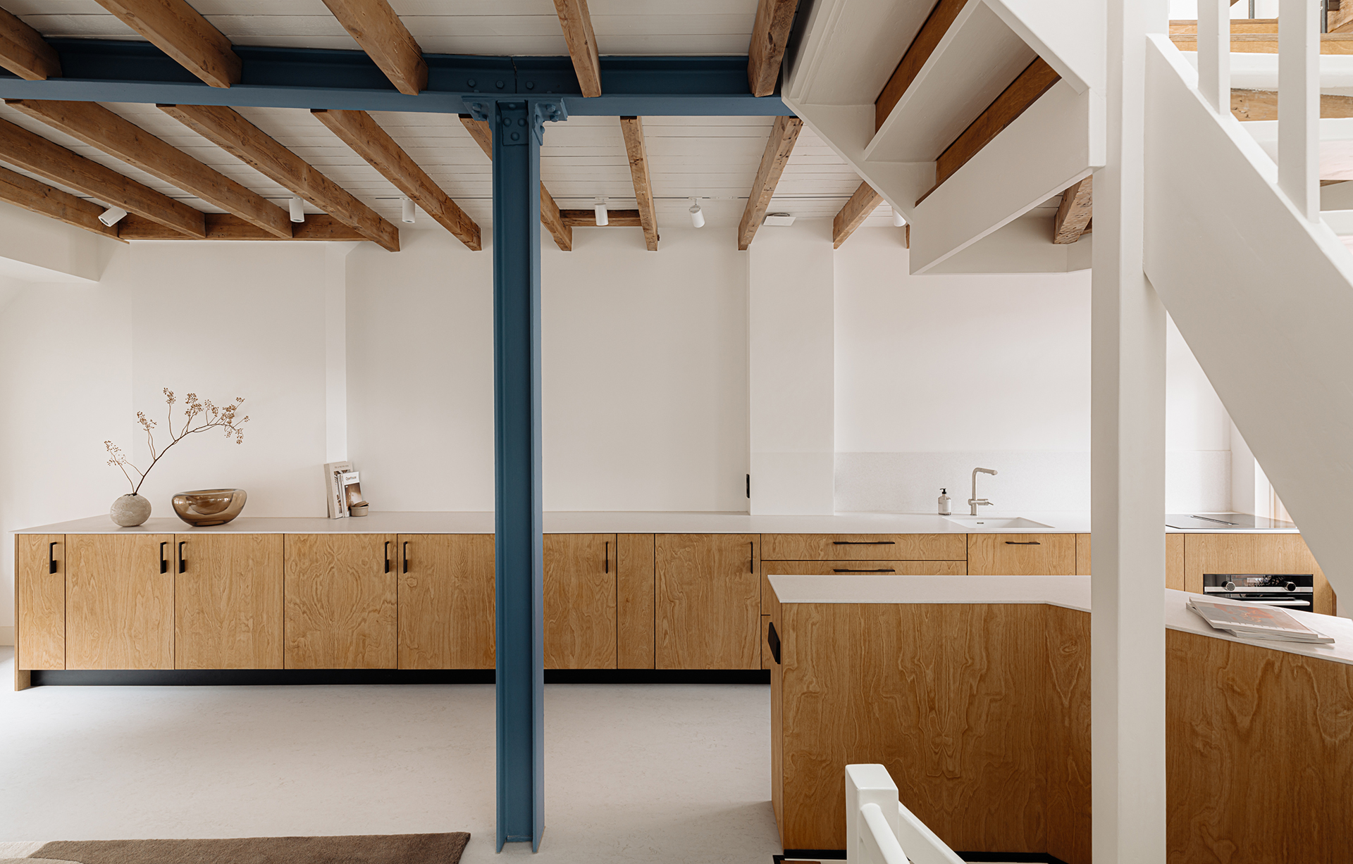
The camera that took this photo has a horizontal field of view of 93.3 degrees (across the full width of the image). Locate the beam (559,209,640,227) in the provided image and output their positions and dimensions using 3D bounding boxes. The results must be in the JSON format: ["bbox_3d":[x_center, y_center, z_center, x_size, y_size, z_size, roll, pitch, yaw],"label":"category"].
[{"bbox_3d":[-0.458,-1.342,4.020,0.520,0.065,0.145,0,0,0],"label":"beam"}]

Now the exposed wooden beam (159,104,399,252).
[{"bbox_3d":[-1.898,-1.293,3.330,0.065,0.153,1.980,0,0,0],"label":"exposed wooden beam"}]

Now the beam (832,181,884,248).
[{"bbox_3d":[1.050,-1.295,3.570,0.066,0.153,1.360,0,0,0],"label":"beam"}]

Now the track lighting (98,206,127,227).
[{"bbox_3d":[-3.279,-1.258,3.720,0.068,0.120,0.068,0,-38,44],"label":"track lighting"}]

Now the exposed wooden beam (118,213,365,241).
[{"bbox_3d":[-2.725,-1.301,4.034,1.570,0.155,0.065,0,1,0],"label":"exposed wooden beam"}]

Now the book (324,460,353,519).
[{"bbox_3d":[-2.170,0.374,4.135,0.037,0.345,0.280,-7,0,0],"label":"book"}]

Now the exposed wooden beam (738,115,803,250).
[{"bbox_3d":[0.457,-1.300,3.361,0.065,0.153,1.950,0,1,0],"label":"exposed wooden beam"}]

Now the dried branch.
[{"bbox_3d":[-2.915,0.072,3.751,0.810,0.655,0.300,0,1,0],"label":"dried branch"}]

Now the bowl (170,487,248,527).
[{"bbox_3d":[-2.752,0.449,3.780,0.360,0.195,0.360,0,0,0],"label":"bowl"}]

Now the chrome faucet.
[{"bbox_3d":[1.983,0.390,4.090,0.145,0.310,0.240,0,0,-9],"label":"chrome faucet"}]

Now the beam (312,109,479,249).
[{"bbox_3d":[-1.355,-1.300,3.361,0.065,0.153,1.950,0,1,0],"label":"beam"}]

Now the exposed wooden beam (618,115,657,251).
[{"bbox_3d":[-0.171,-1.300,3.361,0.065,0.153,1.950,0,1,0],"label":"exposed wooden beam"}]

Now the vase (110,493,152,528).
[{"bbox_3d":[-3.190,0.455,3.750,0.185,0.190,0.185,0,1,0],"label":"vase"}]

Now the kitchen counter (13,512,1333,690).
[{"bbox_3d":[-0.010,0.988,3.931,7.300,0.880,0.780,0,1,0],"label":"kitchen counter"}]

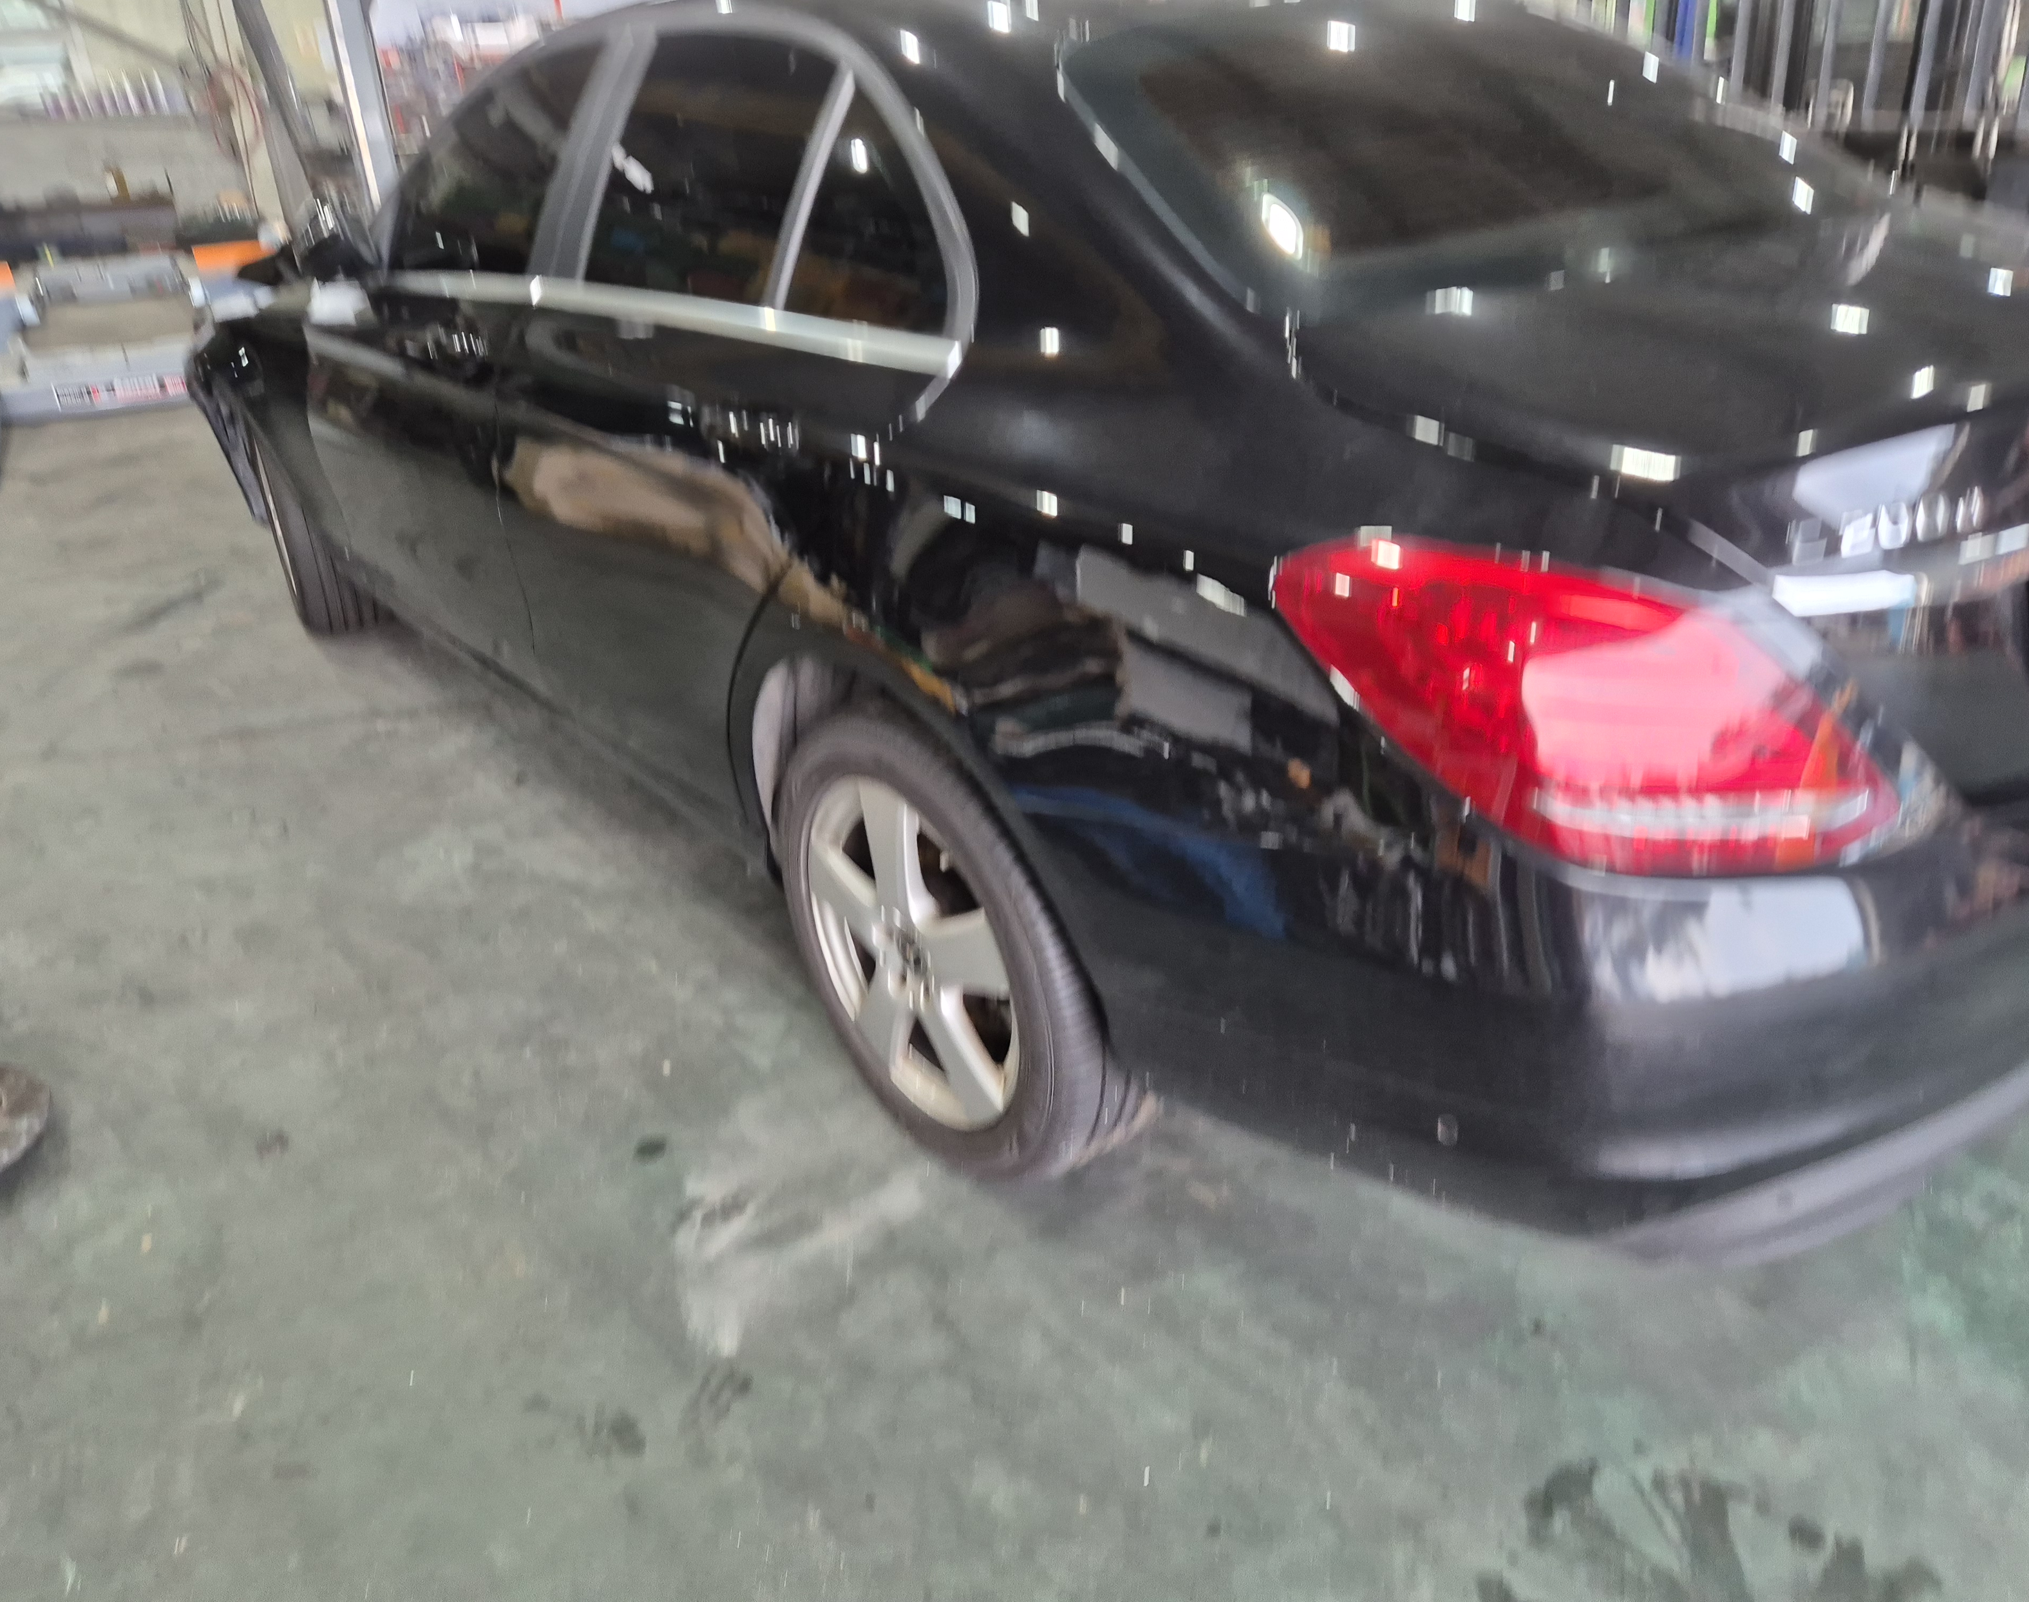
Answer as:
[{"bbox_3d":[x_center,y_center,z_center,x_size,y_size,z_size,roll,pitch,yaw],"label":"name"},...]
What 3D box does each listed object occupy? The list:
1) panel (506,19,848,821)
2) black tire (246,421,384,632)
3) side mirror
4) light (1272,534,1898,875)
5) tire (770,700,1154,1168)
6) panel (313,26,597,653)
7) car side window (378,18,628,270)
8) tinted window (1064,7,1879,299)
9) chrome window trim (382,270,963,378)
[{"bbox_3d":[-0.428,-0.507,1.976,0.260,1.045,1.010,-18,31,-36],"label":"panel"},{"bbox_3d":[-1.863,-0.782,3.812,0.225,0.645,0.650,-17,30,-27],"label":"black tire"},{"bbox_3d":[-1.255,-1.032,2.615,0.185,0.160,0.140,-22,33,-34],"label":"side mirror"},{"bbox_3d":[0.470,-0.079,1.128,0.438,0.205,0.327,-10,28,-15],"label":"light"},{"bbox_3d":[-0.049,0.150,1.835,0.225,0.645,0.650,-22,33,-34],"label":"tire"},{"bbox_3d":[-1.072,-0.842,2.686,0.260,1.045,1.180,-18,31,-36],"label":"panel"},{"bbox_3d":[-0.955,-1.160,2.553,0.071,0.431,0.893,10,13,-44],"label":"car side window"},{"bbox_3d":[0.624,-0.829,1.742,1.220,0.090,0.585,-22,62,-34],"label":"tinted window"},{"bbox_3d":[-0.633,-0.719,2.068,0.065,0.065,1.750,-22,32,-34],"label":"chrome window trim"}]

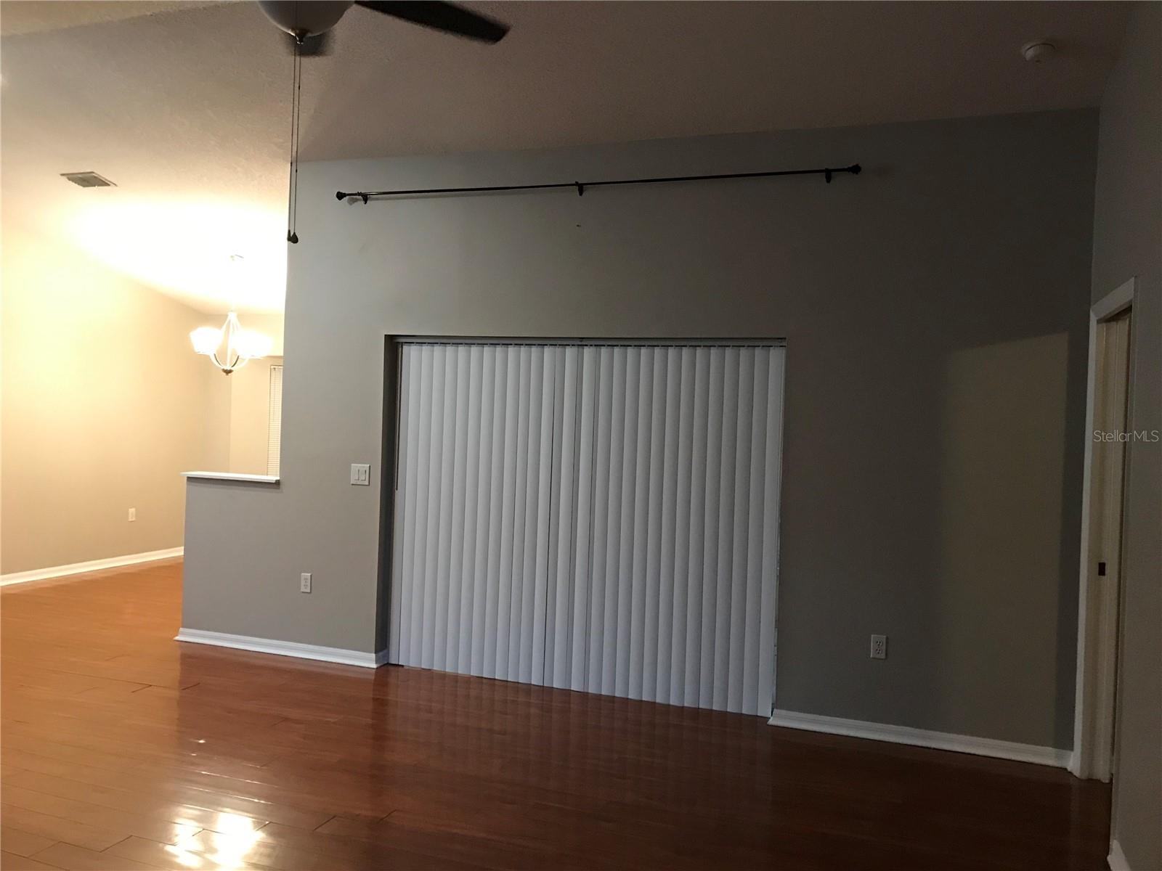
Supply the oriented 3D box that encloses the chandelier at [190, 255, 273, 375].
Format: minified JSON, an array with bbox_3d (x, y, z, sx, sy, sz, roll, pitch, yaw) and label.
[{"bbox_3d":[-2.902,-1.000,7.785,0.640,0.970,0.640,2,1,19],"label":"chandelier"}]

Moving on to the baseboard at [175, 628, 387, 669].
[{"bbox_3d":[-1.917,1.330,5.927,1.500,0.083,0.130,2,1,19],"label":"baseboard"}]

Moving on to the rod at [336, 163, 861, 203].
[{"bbox_3d":[-0.040,-1.369,5.158,3.025,0.068,0.100,2,1,19],"label":"rod"}]

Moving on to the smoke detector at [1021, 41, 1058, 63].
[{"bbox_3d":[1.936,-1.623,3.974,0.140,0.045,0.140,2,-13,19],"label":"smoke detector"}]

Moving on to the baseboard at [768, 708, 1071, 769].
[{"bbox_3d":[1.626,1.477,4.612,1.390,0.083,0.020,2,1,19],"label":"baseboard"}]

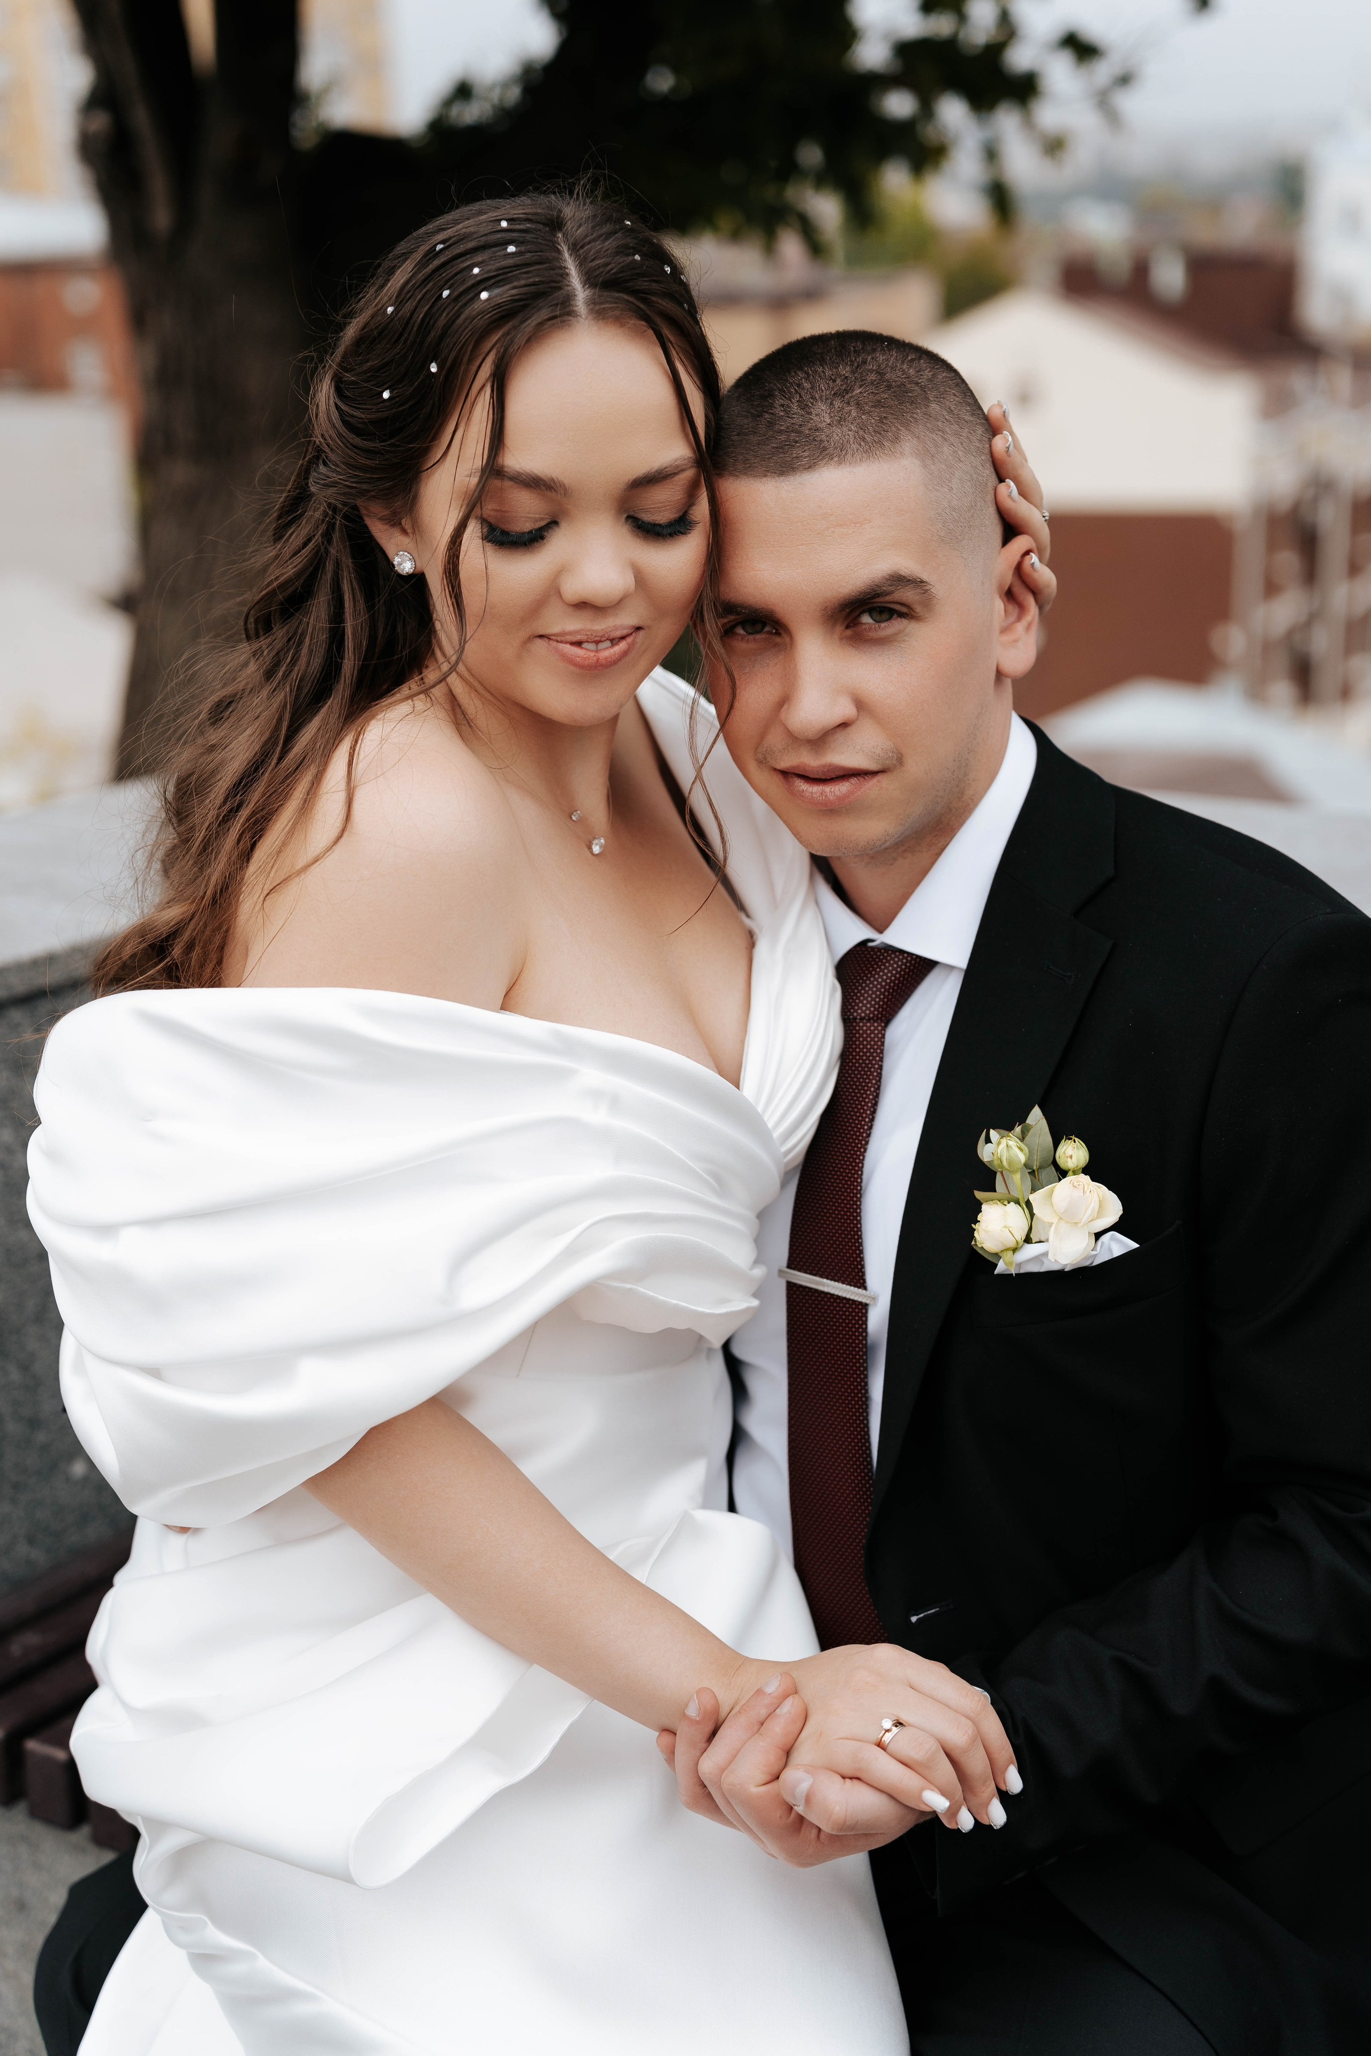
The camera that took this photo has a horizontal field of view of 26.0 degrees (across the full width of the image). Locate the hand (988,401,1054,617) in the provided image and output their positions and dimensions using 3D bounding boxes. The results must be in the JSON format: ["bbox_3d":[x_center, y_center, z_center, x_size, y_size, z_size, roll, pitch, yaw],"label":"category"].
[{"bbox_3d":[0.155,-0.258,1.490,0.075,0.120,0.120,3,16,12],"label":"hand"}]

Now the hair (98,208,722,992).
[{"bbox_3d":[-0.127,-0.198,1.385,0.270,0.390,0.270,-5,17,-17],"label":"hair"}]

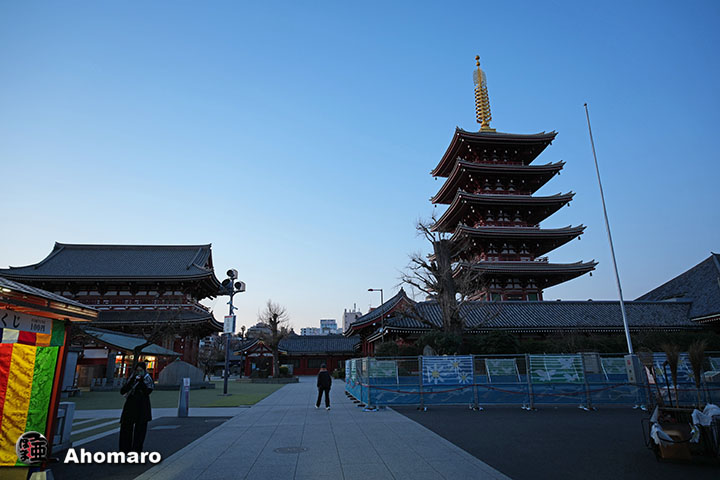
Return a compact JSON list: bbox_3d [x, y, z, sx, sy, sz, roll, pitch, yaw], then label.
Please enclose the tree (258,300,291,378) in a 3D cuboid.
[{"bbox_3d":[-9.354,10.847,48.221,3.444,8.439,3.444,1,-16,-5],"label":"tree"}]

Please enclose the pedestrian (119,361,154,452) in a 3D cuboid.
[{"bbox_3d":[-4.093,3.088,8.079,0.560,1.652,0.420,4,-17,-14],"label":"pedestrian"}]

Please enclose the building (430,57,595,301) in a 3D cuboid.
[{"bbox_3d":[20.790,-7.994,69.612,18.400,49.800,18.400,1,-16,-5],"label":"building"}]

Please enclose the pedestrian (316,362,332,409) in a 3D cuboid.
[{"bbox_3d":[-1.388,5.643,17.057,0.580,1.702,0.450,1,-16,-5],"label":"pedestrian"}]

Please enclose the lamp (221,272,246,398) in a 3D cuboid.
[{"bbox_3d":[-8.209,5.716,28.161,1.400,7.884,1.200,-7,-17,20],"label":"lamp"}]

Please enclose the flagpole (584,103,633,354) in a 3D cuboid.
[{"bbox_3d":[10.878,-0.016,19.202,0.200,13.542,0.200,1,-16,-5],"label":"flagpole"}]

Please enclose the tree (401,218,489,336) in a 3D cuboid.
[{"bbox_3d":[6.302,4.310,31.817,6.092,12.355,5.241,1,-16,-5],"label":"tree"}]

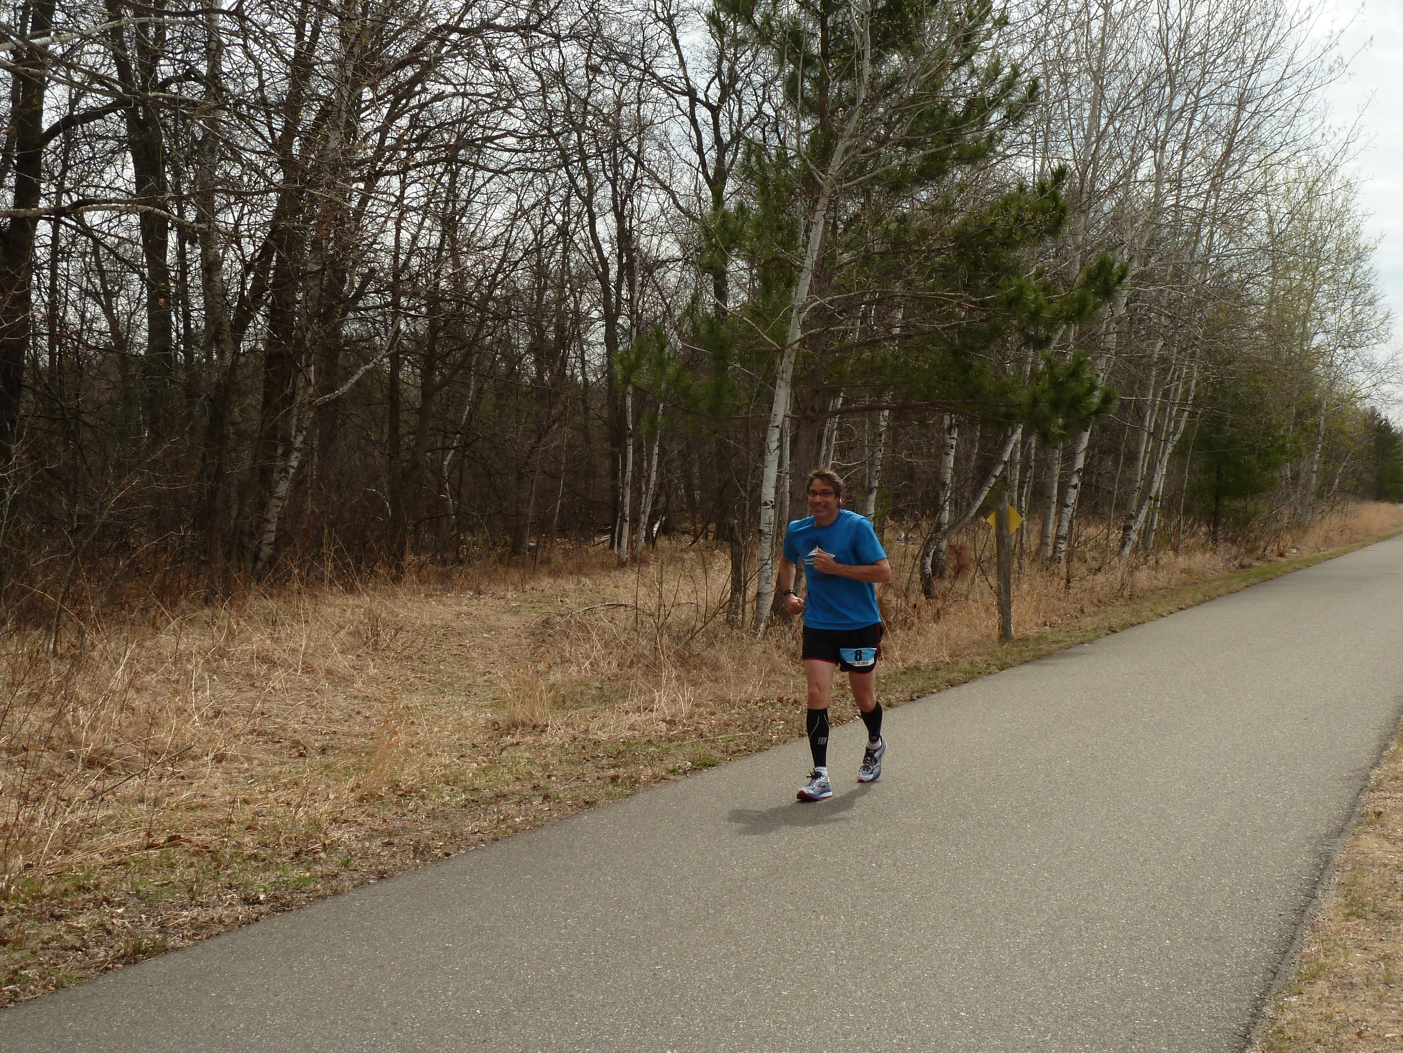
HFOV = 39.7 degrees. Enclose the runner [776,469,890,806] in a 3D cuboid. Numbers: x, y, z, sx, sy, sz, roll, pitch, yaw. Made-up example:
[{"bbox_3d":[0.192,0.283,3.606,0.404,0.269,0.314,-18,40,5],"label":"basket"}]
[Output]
[{"bbox_3d":[0.740,0.565,10.500,0.620,1.750,0.950,0,1,23],"label":"runner"}]

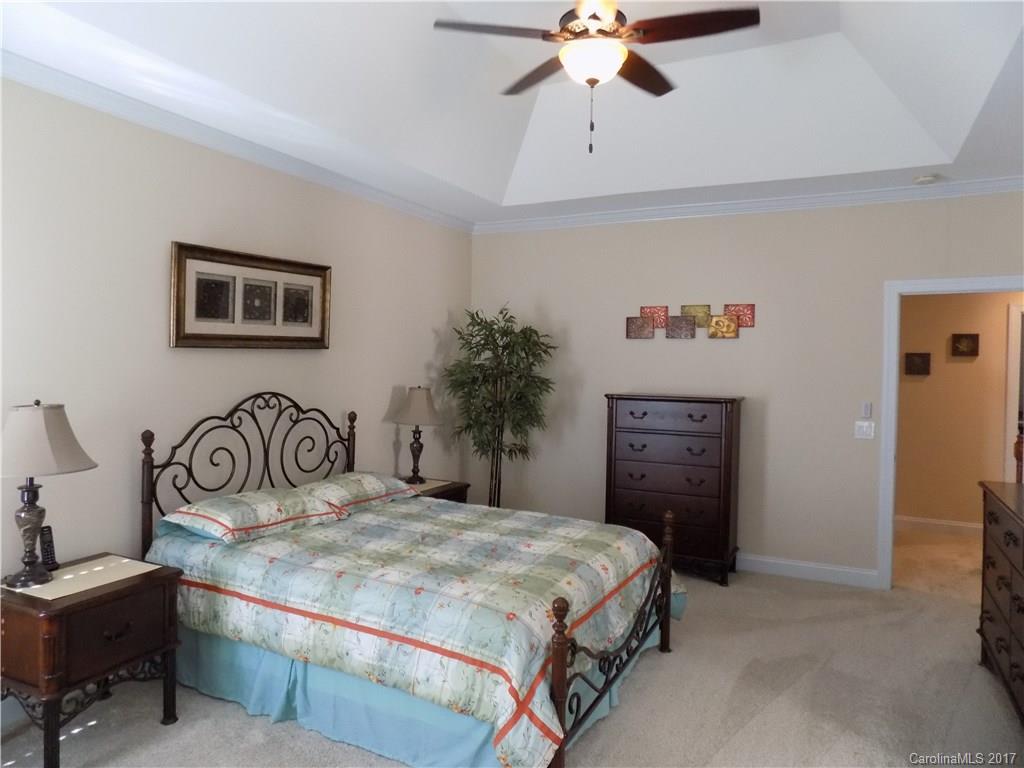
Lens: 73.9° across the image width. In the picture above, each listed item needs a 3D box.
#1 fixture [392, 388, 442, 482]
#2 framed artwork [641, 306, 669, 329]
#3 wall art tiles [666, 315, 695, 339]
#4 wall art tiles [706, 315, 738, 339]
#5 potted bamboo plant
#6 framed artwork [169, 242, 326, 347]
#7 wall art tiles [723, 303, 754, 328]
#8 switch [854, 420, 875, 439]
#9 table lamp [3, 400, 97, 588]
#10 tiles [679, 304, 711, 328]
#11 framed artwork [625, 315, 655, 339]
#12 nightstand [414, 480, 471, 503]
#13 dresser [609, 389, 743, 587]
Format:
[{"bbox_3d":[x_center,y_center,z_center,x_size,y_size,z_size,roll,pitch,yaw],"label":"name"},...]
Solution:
[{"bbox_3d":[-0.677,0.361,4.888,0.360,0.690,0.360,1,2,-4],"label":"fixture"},{"bbox_3d":[1.128,-0.527,5.389,0.222,0.175,0.025,2,2,26],"label":"framed artwork"},{"bbox_3d":[1.307,-0.438,5.279,0.227,0.176,0.025,2,3,25],"label":"wall art tiles"},{"bbox_3d":[1.598,-0.429,5.141,0.225,0.176,0.025,2,3,25],"label":"wall art tiles"},{"bbox_3d":[-0.097,0.375,5.392,0.840,1.958,0.820,1,2,0],"label":"potted bamboo plant"},{"bbox_3d":[-1.440,-0.467,3.907,0.040,0.535,1.140,2,2,26],"label":"framed artwork"},{"bbox_3d":[1.708,-0.511,5.101,0.226,0.176,0.025,2,3,25],"label":"wall art tiles"},{"bbox_3d":[2.473,0.324,4.761,0.118,0.115,0.012,2,2,26],"label":"switch"},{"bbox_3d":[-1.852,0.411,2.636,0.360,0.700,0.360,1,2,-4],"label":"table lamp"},{"bbox_3d":[1.418,-0.519,5.247,0.222,0.176,0.025,2,2,26],"label":"tiles"},{"bbox_3d":[1.017,-0.444,5.417,0.228,0.176,0.025,2,3,25],"label":"framed artwork"},{"bbox_3d":[-0.684,1.080,4.860,0.588,0.669,0.537,2,3,25],"label":"nightstand"},{"bbox_3d":[1.218,0.754,5.149,0.962,1.322,0.425,2,3,25],"label":"dresser"}]

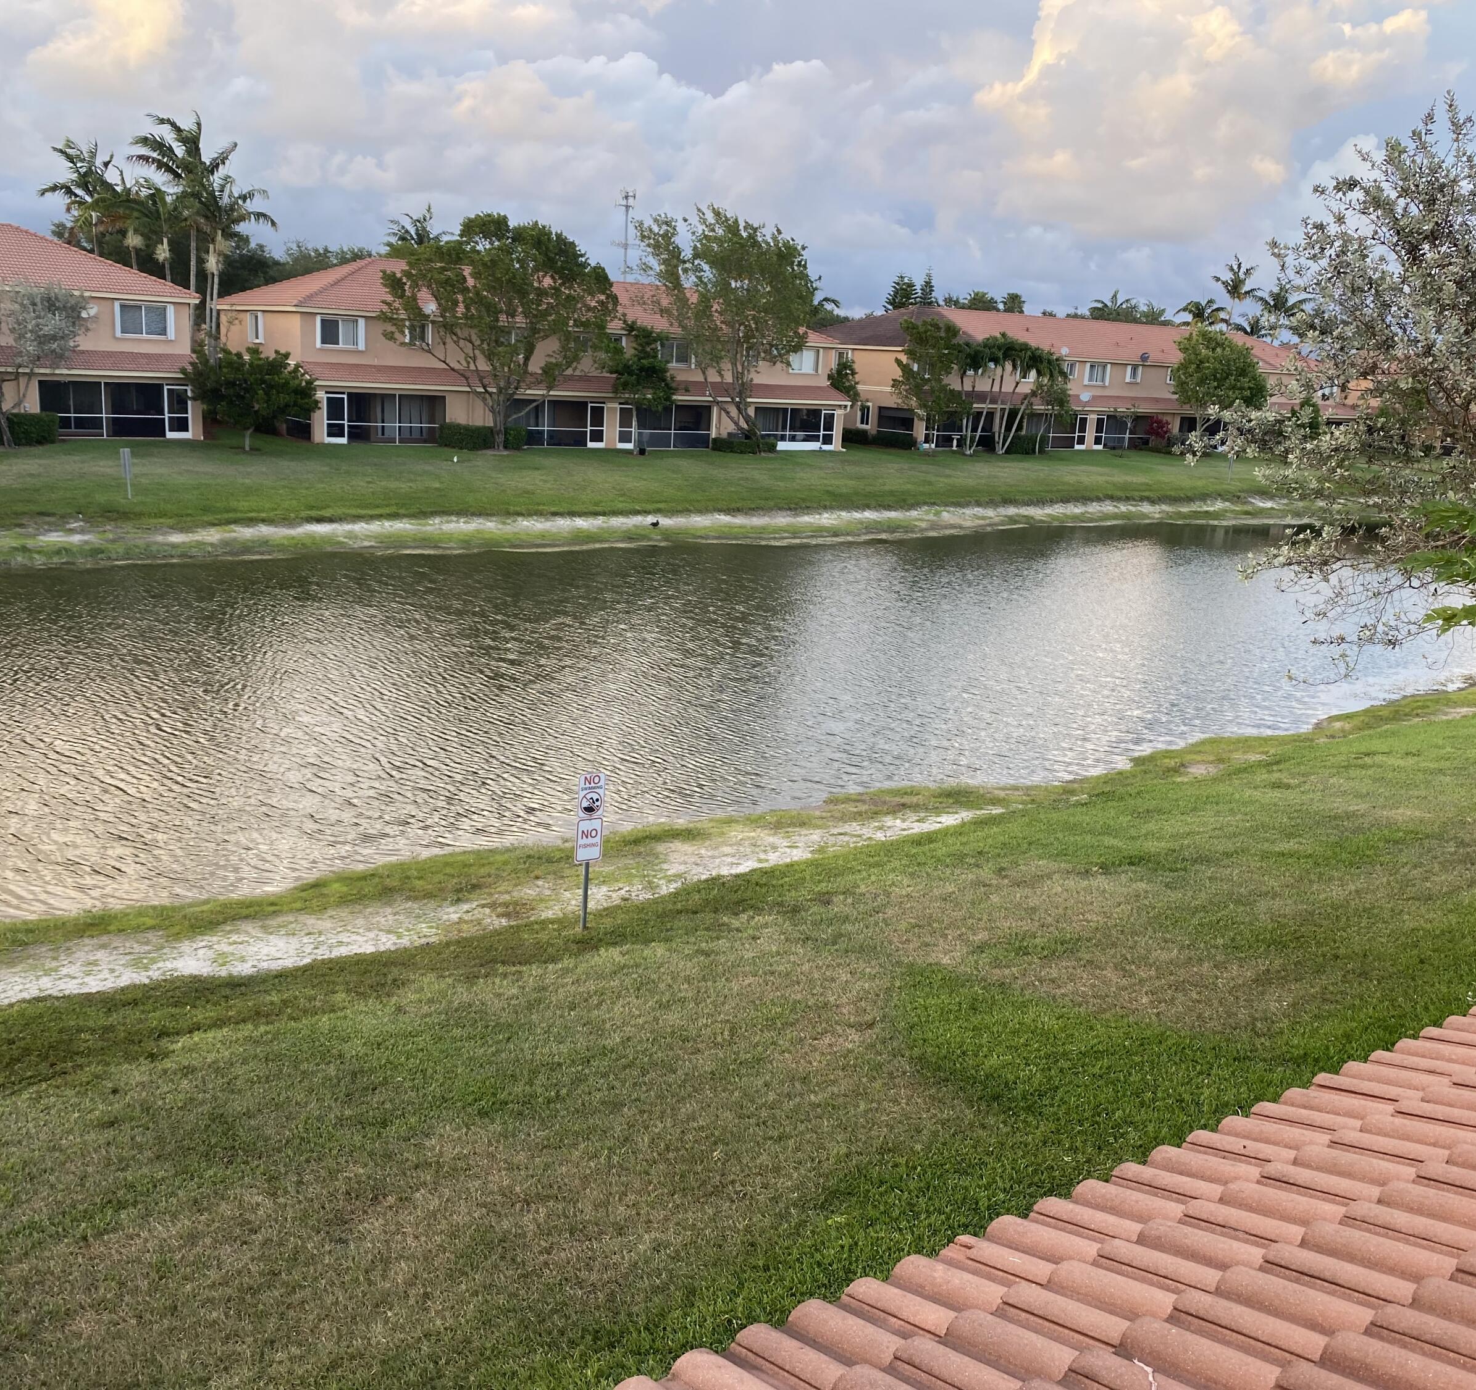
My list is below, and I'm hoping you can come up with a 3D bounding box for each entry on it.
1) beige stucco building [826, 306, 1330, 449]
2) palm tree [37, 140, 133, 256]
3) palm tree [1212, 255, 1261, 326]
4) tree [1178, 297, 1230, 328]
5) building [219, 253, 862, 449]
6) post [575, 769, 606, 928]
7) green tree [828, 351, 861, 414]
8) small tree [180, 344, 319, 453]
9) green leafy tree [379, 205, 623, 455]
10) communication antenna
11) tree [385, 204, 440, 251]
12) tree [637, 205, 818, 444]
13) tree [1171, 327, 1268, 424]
[{"bbox_3d":[24.830,-21.617,96.558,45.466,8.250,13.395,-7,17,-36],"label":"beige stucco building"},{"bbox_3d":[-33.589,-21.531,71.676,4.270,13.545,4.270,-3,15,-24],"label":"palm tree"},{"bbox_3d":[47.392,-33.972,135.000,4.900,16.549,4.900,3,14,0],"label":"palm tree"},{"bbox_3d":[43.923,-31.542,133.000,5.200,12.398,5.200,3,14,0],"label":"tree"},{"bbox_3d":[-9.628,-17.474,71.961,30.306,8.250,13.395,-7,17,-36],"label":"building"},{"bbox_3d":[-1.498,1.557,13.862,0.310,1.654,0.070,-3,15,-30],"label":"post"},{"bbox_3d":[5.980,-16.839,79.300,2.500,5.190,2.500,3,14,0],"label":"green tree"},{"bbox_3d":[-19.163,-11.645,54.706,5.161,4.076,5.161,-1,14,-19],"label":"small tree"},{"bbox_3d":[-10.485,-15.934,61.480,10.324,10.185,9.292,1,14,-10],"label":"green leafy tree"},{"bbox_3d":[-24.090,-89.040,300.000,5.000,37.906,5.000,3,14,0],"label":"communication antenna"},{"bbox_3d":[-19.517,-23.564,85.721,4.084,12.566,4.084,0,14,-13],"label":"tree"},{"bbox_3d":[-0.517,-17.241,66.300,8.600,11.456,8.200,3,14,0],"label":"tree"},{"bbox_3d":[30.738,-19.235,88.868,5.854,8.087,5.561,8,14,17],"label":"tree"}]

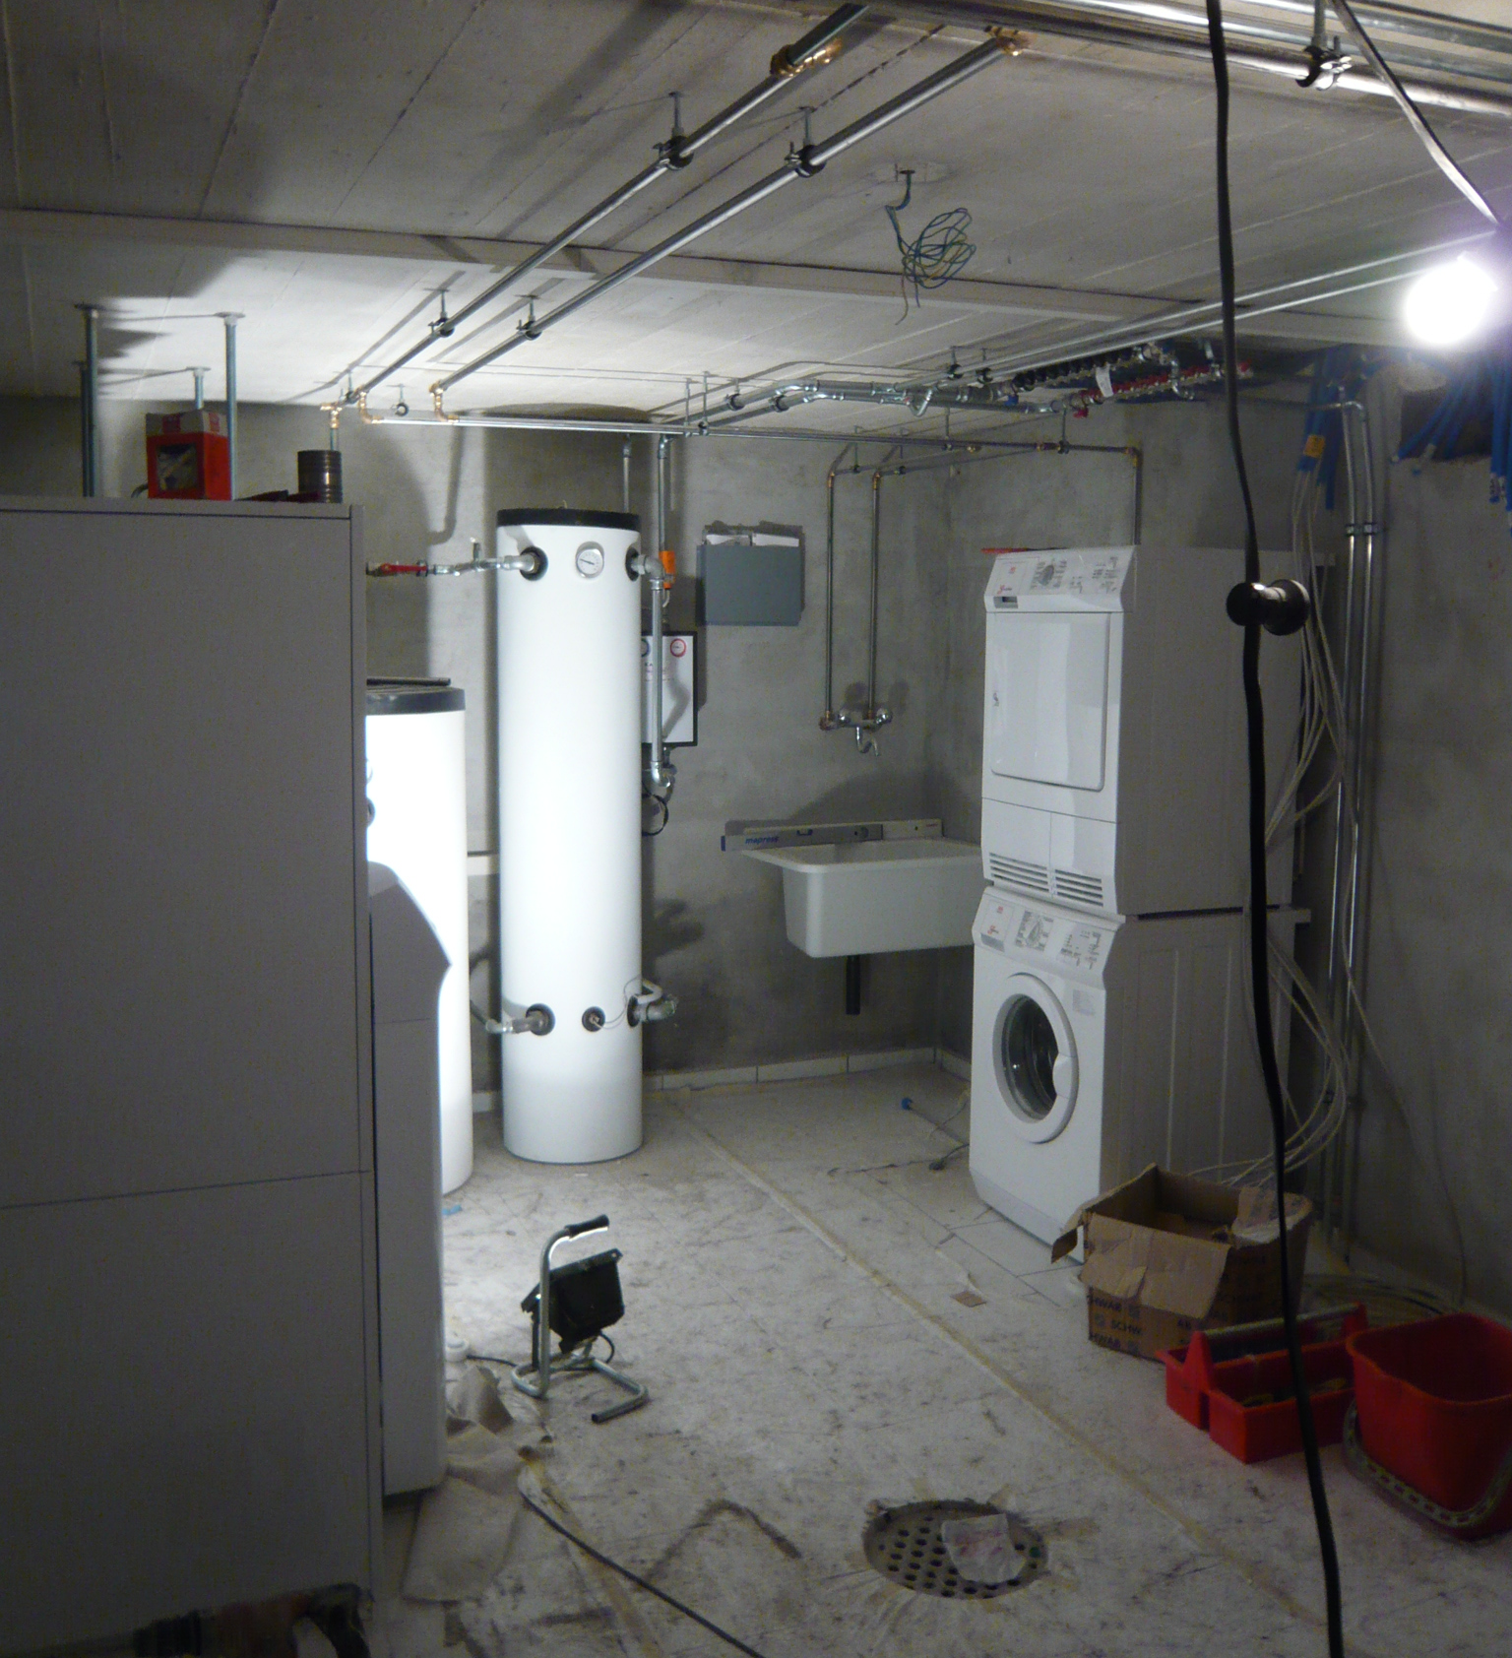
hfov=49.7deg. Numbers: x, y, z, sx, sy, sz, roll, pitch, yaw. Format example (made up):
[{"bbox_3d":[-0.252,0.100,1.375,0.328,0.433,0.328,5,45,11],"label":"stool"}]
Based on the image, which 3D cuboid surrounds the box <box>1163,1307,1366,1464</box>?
[{"bbox_3d":[1.024,1.042,3.156,0.385,0.205,0.260,-2,8,-21],"label":"box"}]

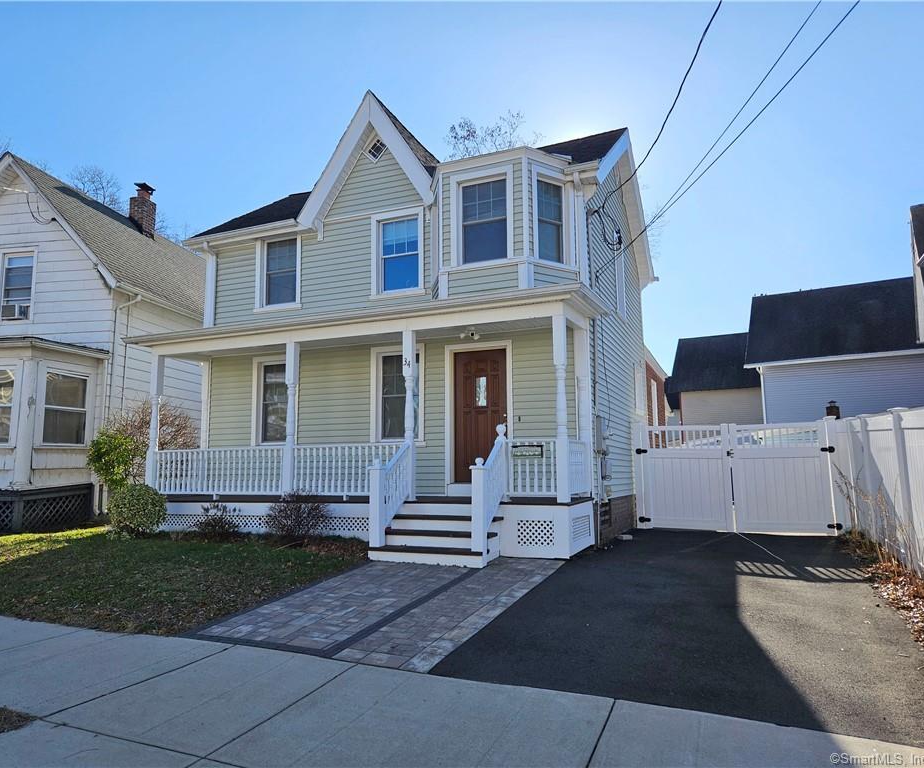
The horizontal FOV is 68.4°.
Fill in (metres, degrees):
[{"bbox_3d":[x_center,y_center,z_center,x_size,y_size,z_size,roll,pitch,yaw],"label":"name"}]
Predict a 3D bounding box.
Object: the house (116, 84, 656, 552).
[{"bbox_3d":[-0.691,-0.934,12.887,7.670,7.350,8.020,-4,-8,23],"label":"house"}]

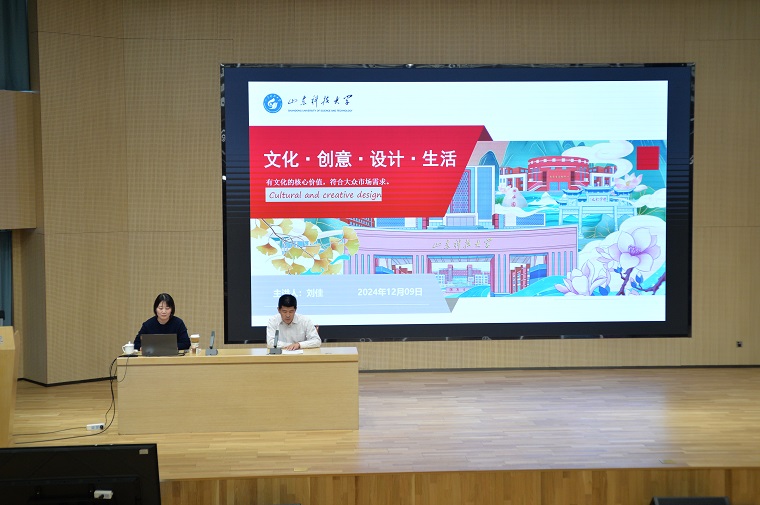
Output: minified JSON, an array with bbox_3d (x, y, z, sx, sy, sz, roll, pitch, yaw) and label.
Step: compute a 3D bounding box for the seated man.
[{"bbox_3d":[-0.861,1.056,13.271,0.551,1.267,0.780,-1,4,-4],"label":"seated man"}]

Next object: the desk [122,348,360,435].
[{"bbox_3d":[-1.373,1.353,12.873,2.315,0.741,0.491,-1,4,-4],"label":"desk"}]

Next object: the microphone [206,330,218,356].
[{"bbox_3d":[-1.631,0.889,12.713,0.108,0.210,0.130,0,4,4],"label":"microphone"}]

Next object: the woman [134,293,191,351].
[{"bbox_3d":[-2.178,1.055,13.188,0.565,1.298,0.780,-1,4,-4],"label":"woman"}]

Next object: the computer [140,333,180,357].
[{"bbox_3d":[-2.128,0.879,12.737,0.353,0.233,0.314,-1,4,-4],"label":"computer"}]

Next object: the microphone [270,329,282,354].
[{"bbox_3d":[-1.011,0.882,12.765,0.108,0.210,0.130,0,4,4],"label":"microphone"}]

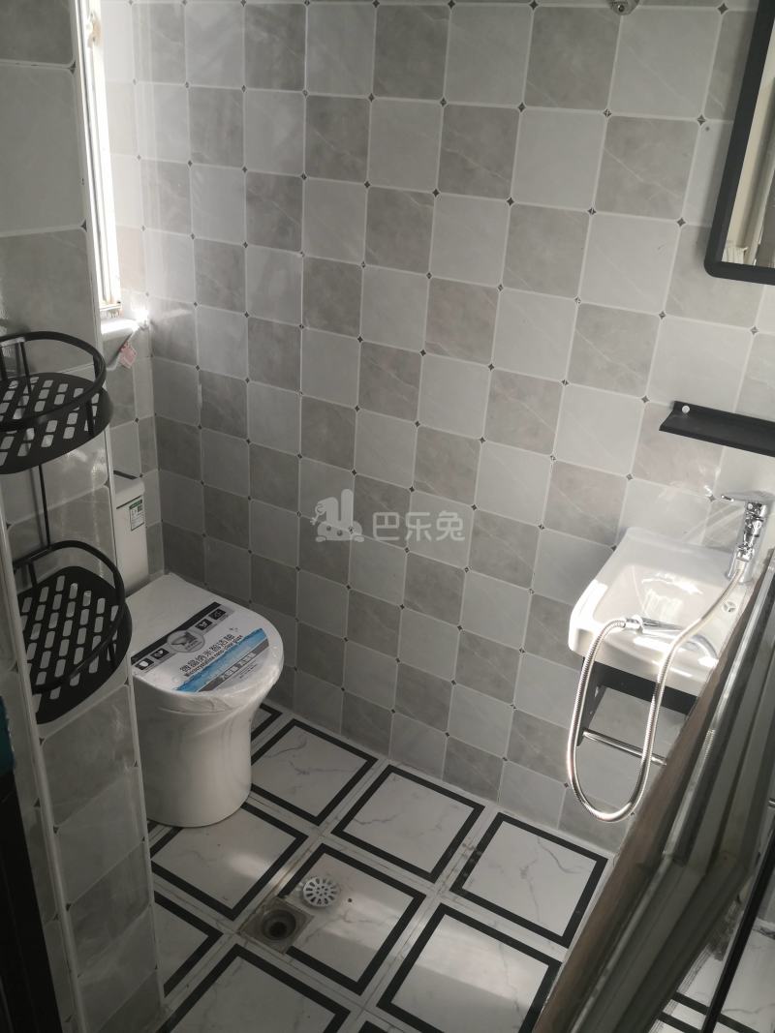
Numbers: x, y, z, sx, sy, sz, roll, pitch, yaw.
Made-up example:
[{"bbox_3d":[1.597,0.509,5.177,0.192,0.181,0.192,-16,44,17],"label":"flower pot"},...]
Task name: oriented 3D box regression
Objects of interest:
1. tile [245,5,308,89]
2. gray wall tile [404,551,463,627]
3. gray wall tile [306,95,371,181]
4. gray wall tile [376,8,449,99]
[{"bbox_3d":[-0.216,-0.905,1.560,0.150,0.150,0.010,17,29,25],"label":"tile"},{"bbox_3d":[0.107,0.164,1.829,0.150,0.150,0.010,17,29,25],"label":"gray wall tile"},{"bbox_3d":[-0.096,-0.730,1.561,0.150,0.150,0.010,17,29,25],"label":"gray wall tile"},{"bbox_3d":[0.043,-0.824,1.433,0.150,0.150,0.010,17,29,25],"label":"gray wall tile"}]

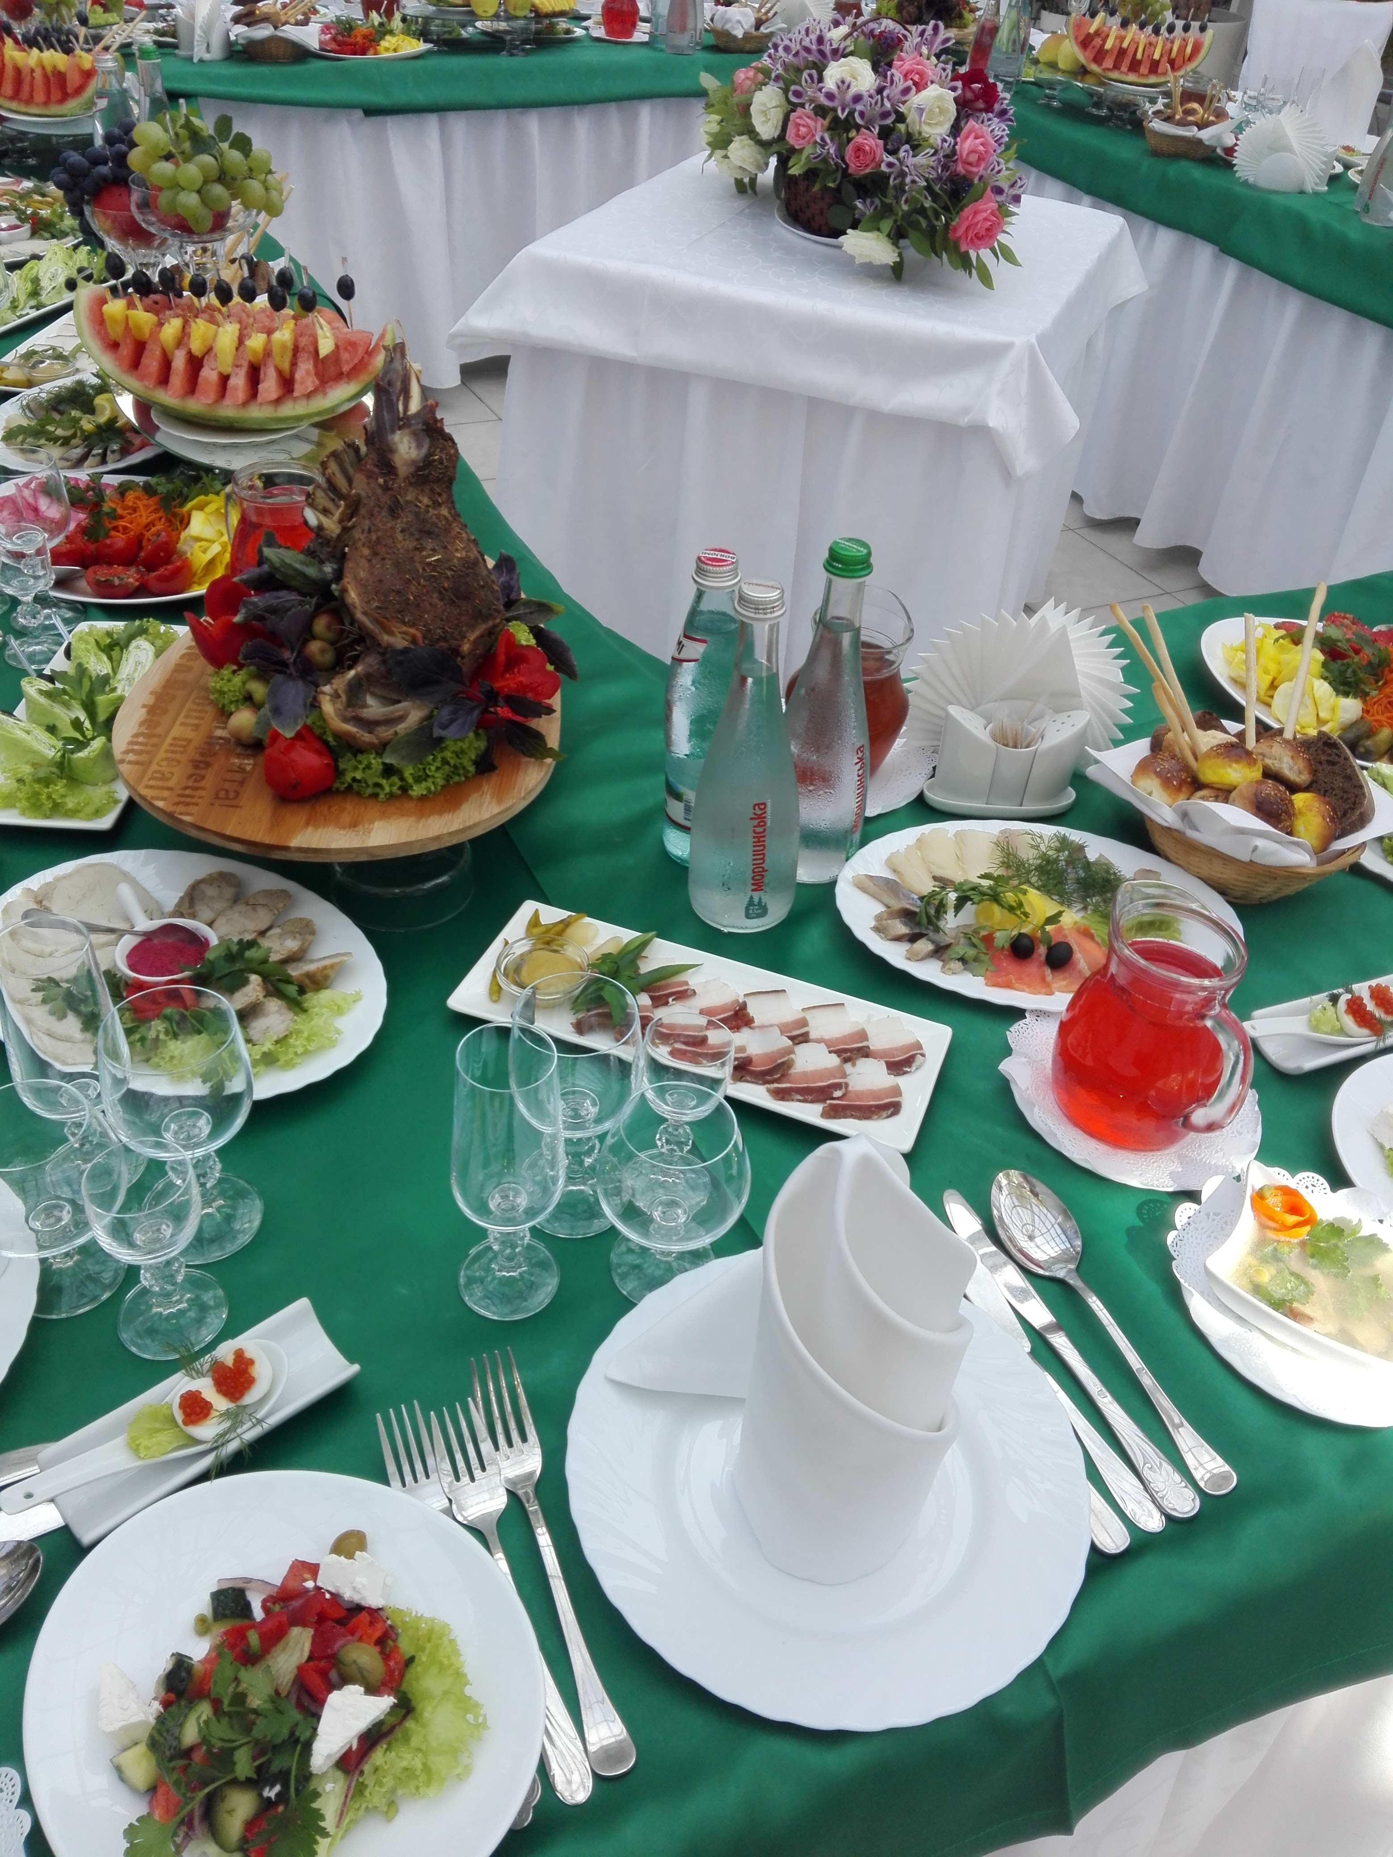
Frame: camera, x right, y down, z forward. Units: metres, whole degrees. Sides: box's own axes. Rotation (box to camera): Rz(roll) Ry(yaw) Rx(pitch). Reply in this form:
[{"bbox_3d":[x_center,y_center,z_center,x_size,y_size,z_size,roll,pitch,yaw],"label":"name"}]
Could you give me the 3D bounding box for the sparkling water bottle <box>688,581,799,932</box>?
[{"bbox_3d":[0.037,-0.116,0.980,0.077,0.245,0.077,-4,38,-10],"label":"sparkling water bottle"}]

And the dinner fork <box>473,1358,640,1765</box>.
[{"bbox_3d":[-0.067,0.273,0.651,0.027,0.019,0.206,-11,42,-17],"label":"dinner fork"}]

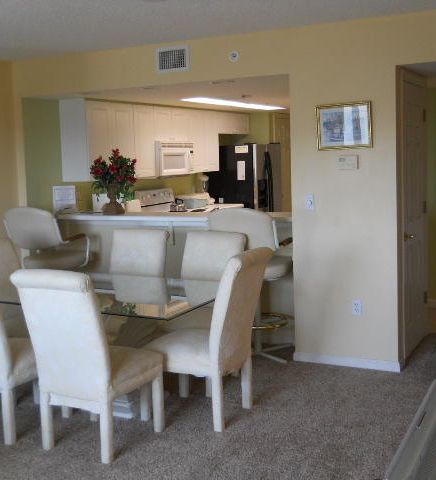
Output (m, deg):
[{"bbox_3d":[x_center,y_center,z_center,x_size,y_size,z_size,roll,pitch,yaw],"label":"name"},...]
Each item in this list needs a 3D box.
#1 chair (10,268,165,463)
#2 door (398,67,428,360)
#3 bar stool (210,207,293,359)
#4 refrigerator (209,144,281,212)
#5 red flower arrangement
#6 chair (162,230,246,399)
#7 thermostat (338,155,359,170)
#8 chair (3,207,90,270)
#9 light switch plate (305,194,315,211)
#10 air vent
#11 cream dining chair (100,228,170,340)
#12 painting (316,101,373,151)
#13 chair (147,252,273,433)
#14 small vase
[{"bbox_3d":[-0.684,0.619,3.715,0.465,1.010,0.660,2,8,28],"label":"chair"},{"bbox_3d":[1.516,-0.153,5.249,0.045,2.030,0.800,2,8,29],"label":"door"},{"bbox_3d":[0.299,0.323,5.296,0.570,1.170,0.580,1,7,21],"label":"bar stool"},{"bbox_3d":[0.376,-0.462,9.485,0.770,1.720,0.900,2,8,28],"label":"refrigerator"},{"bbox_3d":[-0.940,-0.589,6.152,0.420,0.470,0.380,-3,7,-9],"label":"red flower arrangement"},{"bbox_3d":[-0.099,0.478,4.736,0.465,1.010,0.660,2,8,29],"label":"chair"},{"bbox_3d":[0.910,-0.542,4.803,0.140,0.098,0.030,2,8,28],"label":"thermostat"},{"bbox_3d":[-1.466,0.289,6.021,0.560,1.180,0.570,1,7,24],"label":"chair"},{"bbox_3d":[0.666,-0.272,4.976,0.073,0.117,0.016,2,8,28],"label":"light switch plate"},{"bbox_3d":[-0.354,-1.411,5.350,0.300,0.200,0.020,2,8,29],"label":"air vent"},{"bbox_3d":[-0.688,0.465,5.024,0.465,1.010,0.660,2,8,29],"label":"cream dining chair"},{"bbox_3d":[0.881,-0.790,4.787,0.395,0.318,0.025,2,8,28],"label":"painting"},{"bbox_3d":[-0.062,0.563,4.073,0.720,1.010,0.490,2,8,28],"label":"chair"},{"bbox_3d":[-0.949,-0.367,6.176,0.215,0.275,0.215,-3,7,-9],"label":"small vase"}]

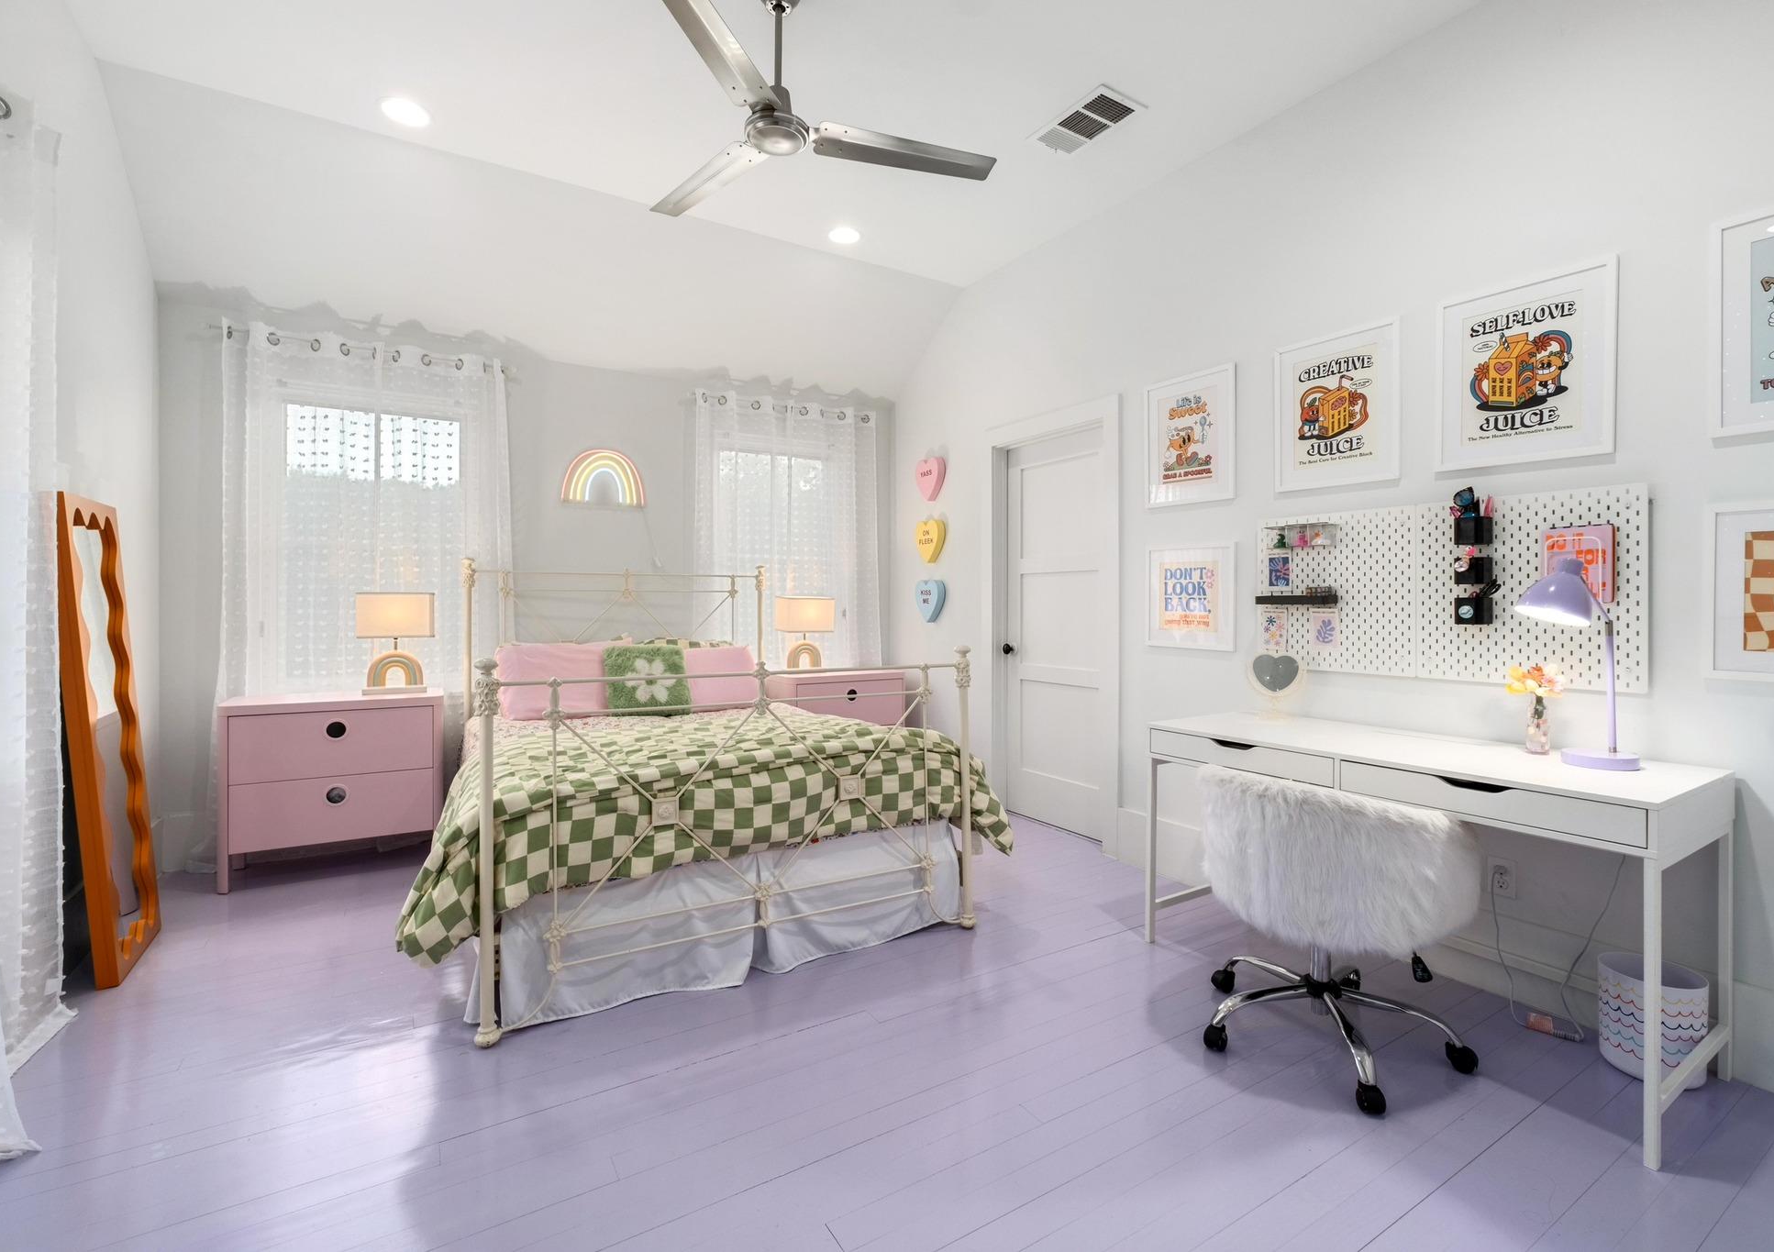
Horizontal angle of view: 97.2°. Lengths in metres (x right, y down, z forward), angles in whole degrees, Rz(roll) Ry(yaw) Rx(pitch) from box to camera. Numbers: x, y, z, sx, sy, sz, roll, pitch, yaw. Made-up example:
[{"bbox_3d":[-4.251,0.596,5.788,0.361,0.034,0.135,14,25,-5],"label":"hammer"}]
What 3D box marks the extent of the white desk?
[{"bbox_3d":[1.487,0.735,2.319,0.580,0.764,1.314,-1,1,-32],"label":"white desk"}]

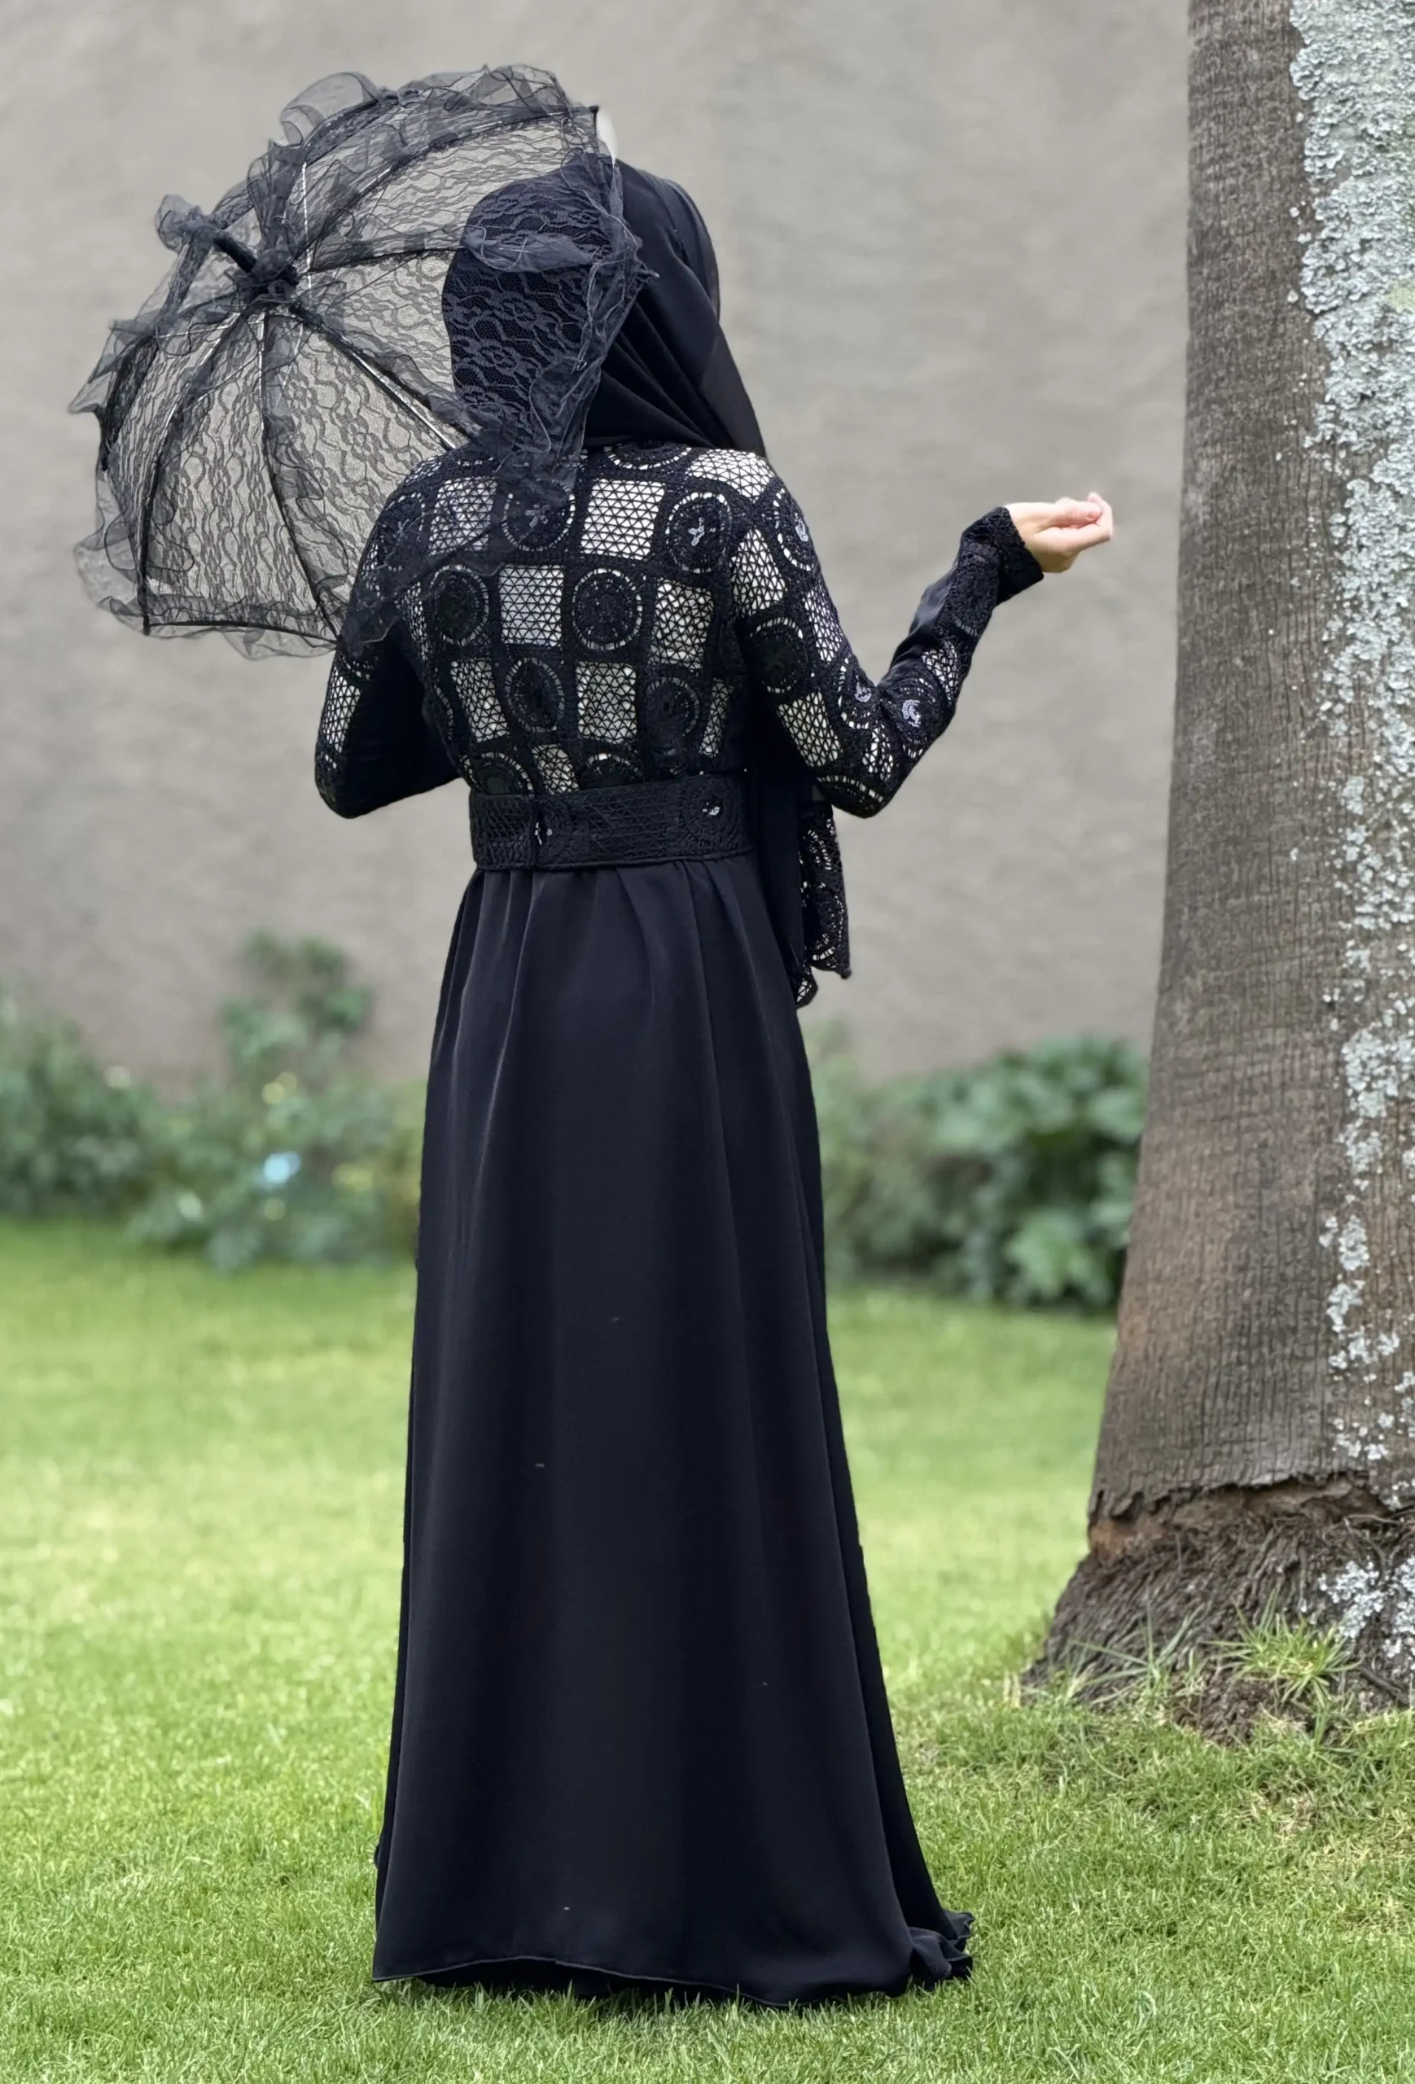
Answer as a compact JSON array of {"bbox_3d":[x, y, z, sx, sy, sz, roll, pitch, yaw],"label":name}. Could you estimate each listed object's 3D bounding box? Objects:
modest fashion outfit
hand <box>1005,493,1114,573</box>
[{"bbox_3d":[-0.031,0.017,5.575,0.610,1.658,0.520,2,6,20],"label":"modest fashion outfit"},{"bbox_3d":[0.328,-0.472,5.580,0.105,0.072,0.080,-2,6,-22],"label":"hand"}]

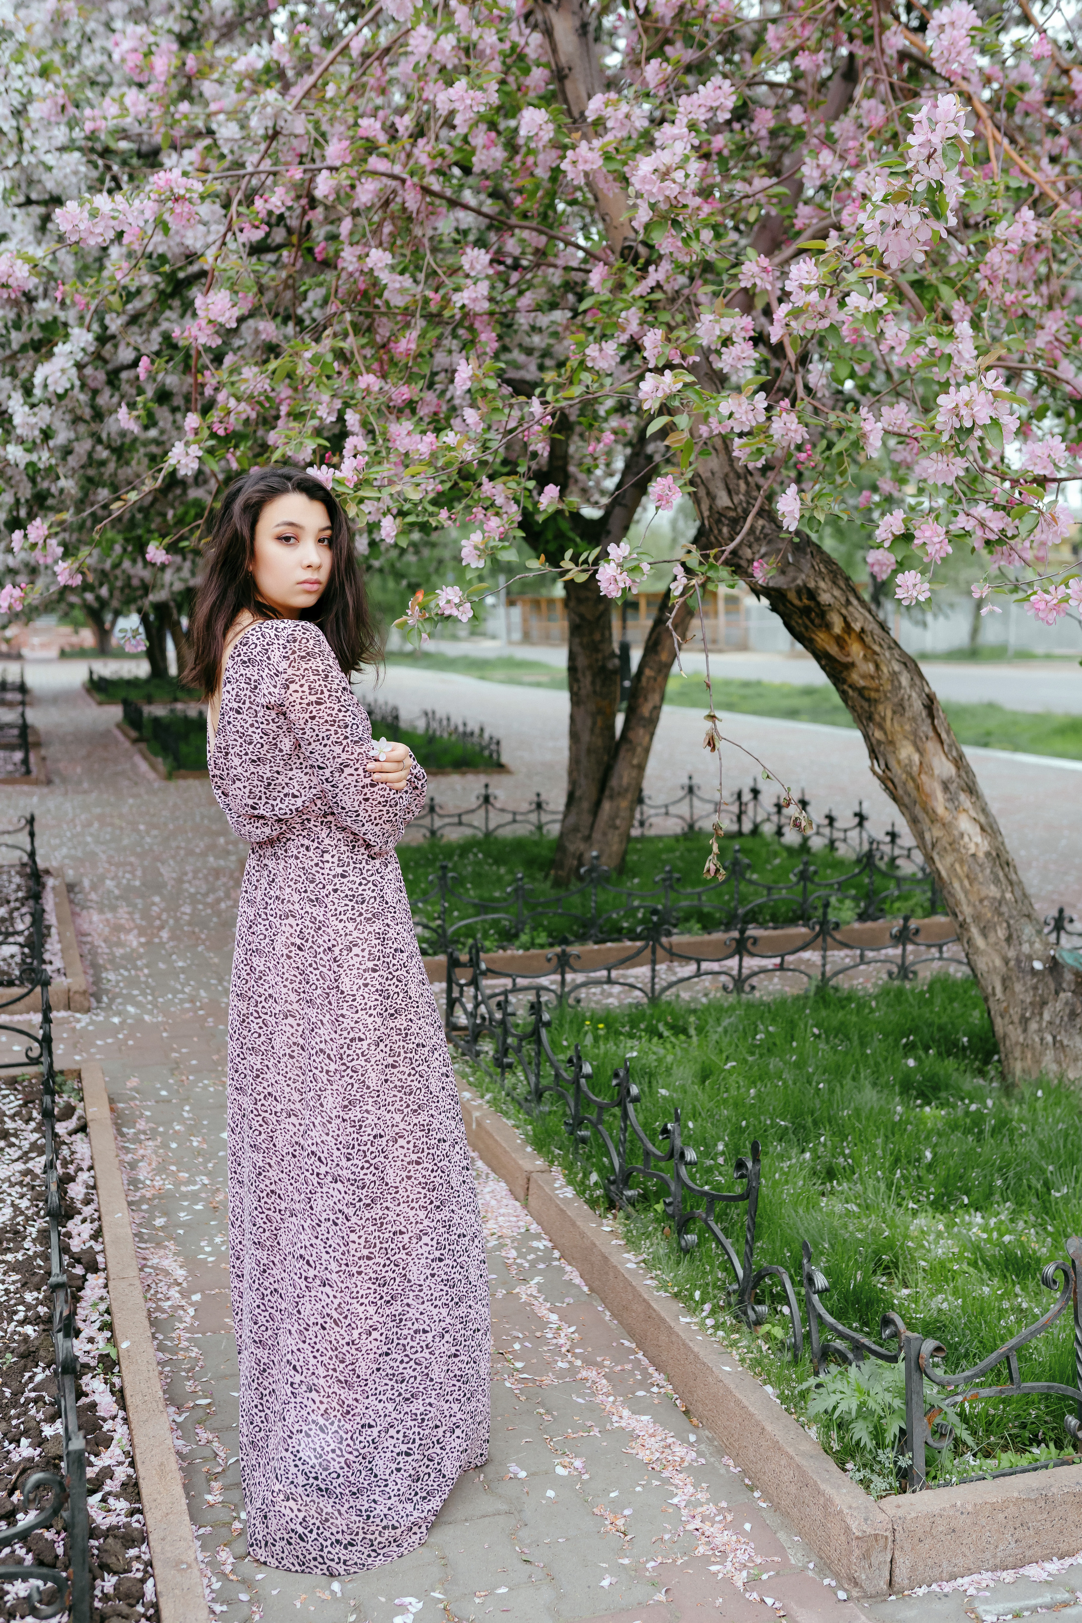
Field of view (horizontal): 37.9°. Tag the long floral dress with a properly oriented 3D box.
[{"bbox_3d":[-0.301,0.412,2.513,0.420,1.434,0.430,-3,8,-25],"label":"long floral dress"}]

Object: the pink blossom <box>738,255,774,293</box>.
[{"bbox_3d":[0.478,-1.194,3.500,0.079,0.084,0.069,0,7,0],"label":"pink blossom"}]

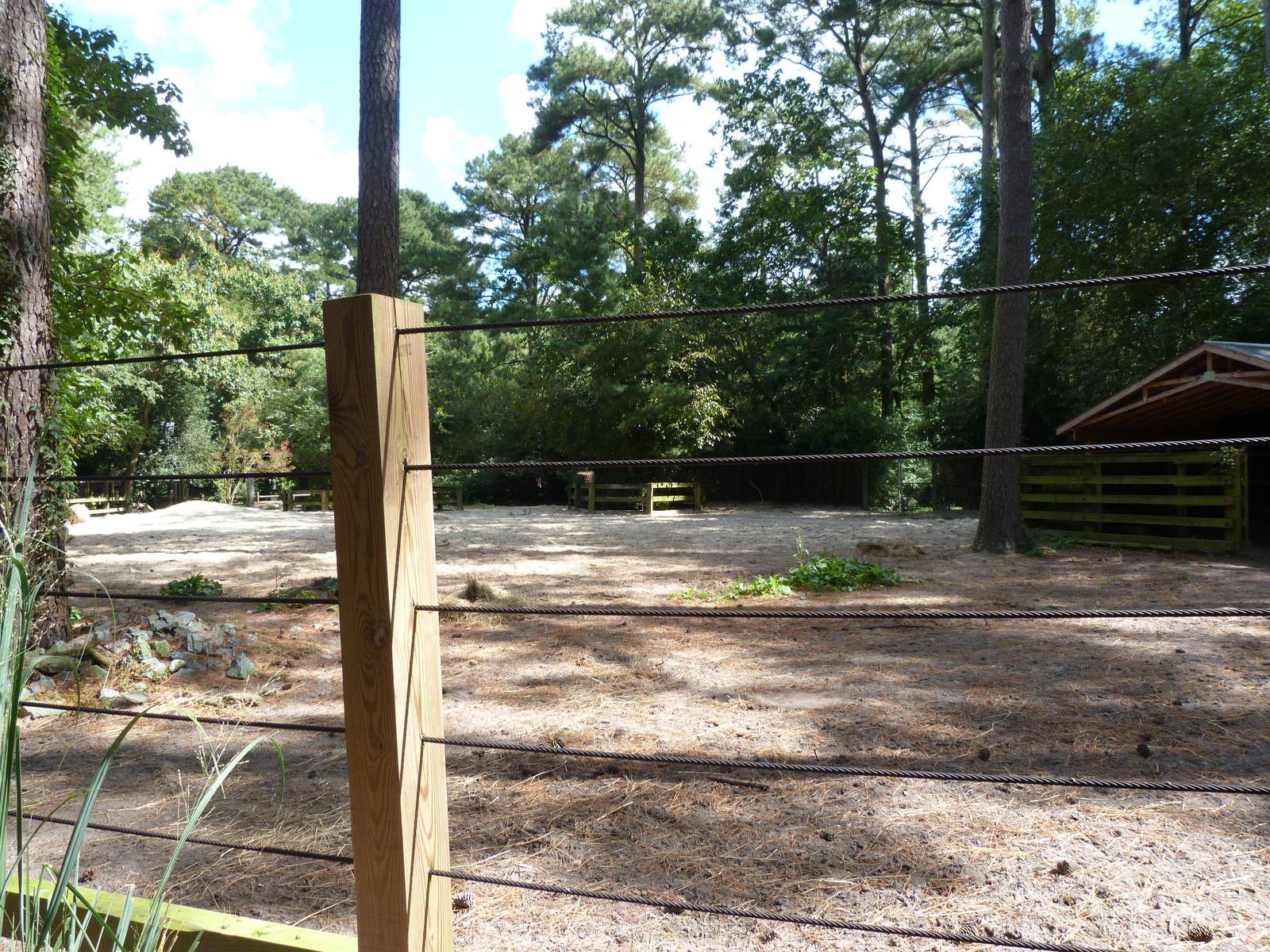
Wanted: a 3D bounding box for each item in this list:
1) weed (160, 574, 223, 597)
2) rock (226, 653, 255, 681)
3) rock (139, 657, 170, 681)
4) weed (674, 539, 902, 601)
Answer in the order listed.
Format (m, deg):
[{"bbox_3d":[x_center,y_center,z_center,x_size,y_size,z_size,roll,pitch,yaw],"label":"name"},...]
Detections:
[{"bbox_3d":[-4.115,1.006,8.500,0.540,0.210,0.440,0,0,-22],"label":"weed"},{"bbox_3d":[-2.139,1.025,4.980,0.145,0.130,0.120,0,0,-22],"label":"rock"},{"bbox_3d":[-2.610,1.032,4.980,0.150,0.115,0.125,0,0,-22],"label":"rock"},{"bbox_3d":[1.494,0.894,9.000,2.100,0.440,1.000,0,0,-17],"label":"weed"}]

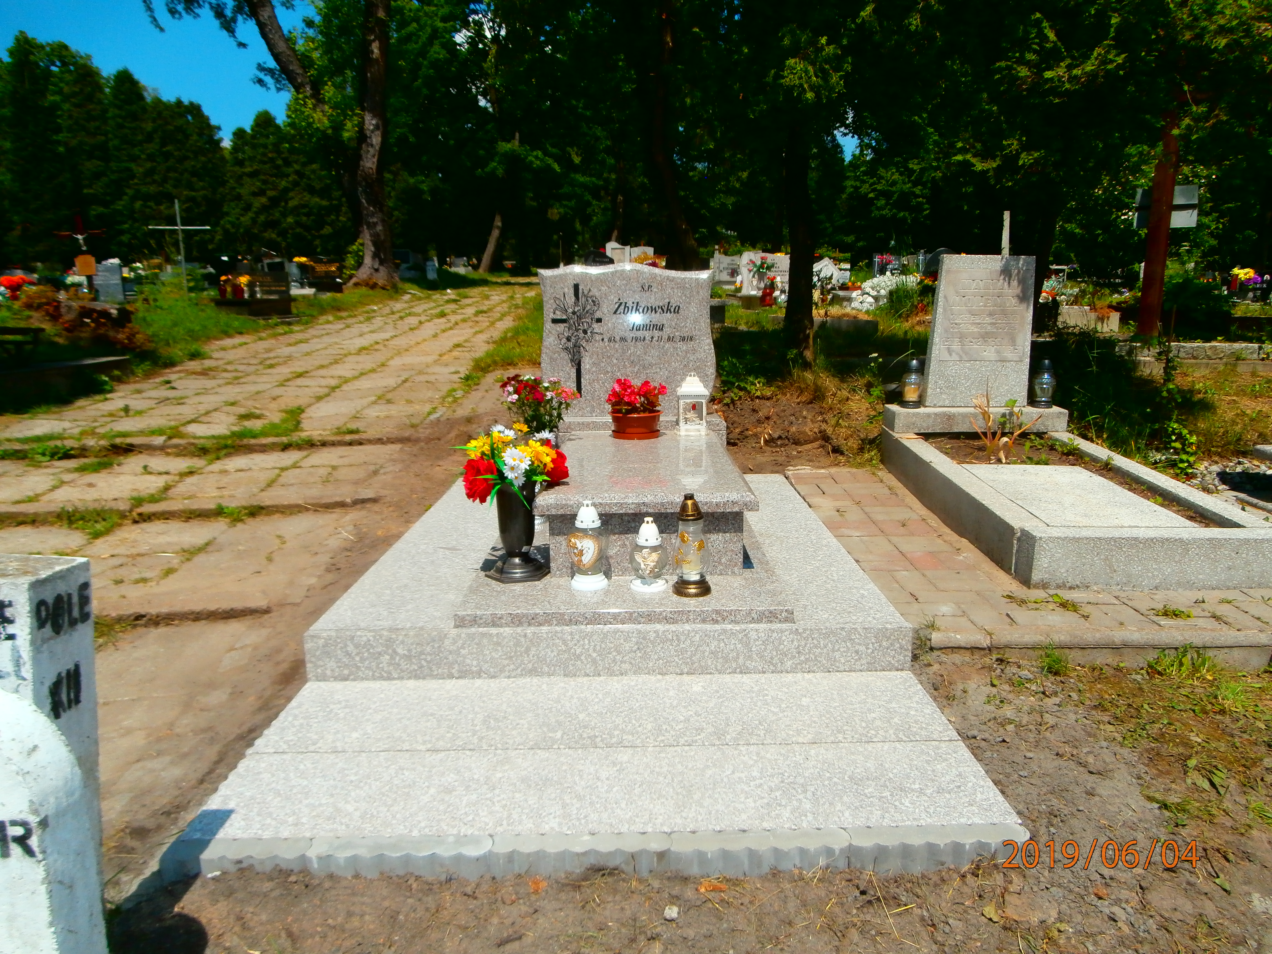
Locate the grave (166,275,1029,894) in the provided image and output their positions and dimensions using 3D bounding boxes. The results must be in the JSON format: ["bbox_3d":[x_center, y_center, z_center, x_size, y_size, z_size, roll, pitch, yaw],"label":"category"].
[{"bbox_3d":[-0.078,-0.135,2.877,1.619,1.195,2.821,-1,11,0],"label":"grave"}]

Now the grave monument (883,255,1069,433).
[{"bbox_3d":[1.729,-0.675,4.463,0.851,0.868,0.247,0,11,3],"label":"grave monument"}]

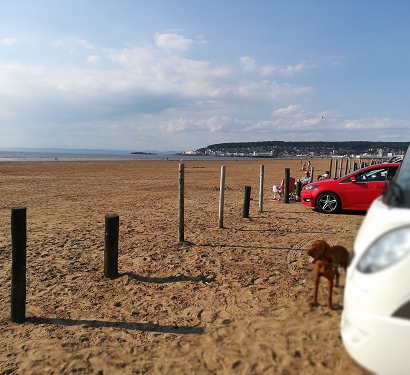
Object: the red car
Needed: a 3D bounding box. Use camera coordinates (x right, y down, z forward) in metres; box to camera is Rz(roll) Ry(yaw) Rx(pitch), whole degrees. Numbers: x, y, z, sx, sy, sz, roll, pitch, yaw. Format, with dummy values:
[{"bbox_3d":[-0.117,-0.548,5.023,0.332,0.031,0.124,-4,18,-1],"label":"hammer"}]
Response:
[{"bbox_3d":[5.119,0.026,11.001,4.360,1.470,1.850,3,5,24],"label":"red car"}]

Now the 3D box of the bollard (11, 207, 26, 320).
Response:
[{"bbox_3d":[-1.727,0.720,3.487,0.131,1.064,0.131,1,5,0],"label":"bollard"}]

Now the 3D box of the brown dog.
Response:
[{"bbox_3d":[1.469,0.895,4.240,0.320,0.710,0.870,5,6,38],"label":"brown dog"}]

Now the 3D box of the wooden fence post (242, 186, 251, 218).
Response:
[{"bbox_3d":[1.103,0.384,9.744,0.154,0.804,0.154,1,5,0],"label":"wooden fence post"}]

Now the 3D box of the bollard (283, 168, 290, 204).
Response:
[{"bbox_3d":[2.861,-0.057,13.039,0.166,1.202,0.166,1,5,0],"label":"bollard"}]

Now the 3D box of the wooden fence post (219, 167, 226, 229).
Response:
[{"bbox_3d":[0.388,0.214,8.238,0.098,1.349,0.098,1,5,0],"label":"wooden fence post"}]

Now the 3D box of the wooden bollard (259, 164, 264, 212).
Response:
[{"bbox_3d":[1.622,0.043,10.684,0.105,1.336,0.105,1,5,0],"label":"wooden bollard"}]

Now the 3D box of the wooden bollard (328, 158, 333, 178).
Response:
[{"bbox_3d":[6.239,-0.620,18.637,0.110,1.450,0.110,1,5,0],"label":"wooden bollard"}]

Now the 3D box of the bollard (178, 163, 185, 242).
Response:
[{"bbox_3d":[-0.417,0.281,6.854,0.089,1.410,0.089,1,5,0],"label":"bollard"}]

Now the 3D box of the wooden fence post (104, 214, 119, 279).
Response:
[{"bbox_3d":[-1.194,0.762,4.832,0.172,0.791,0.172,1,5,0],"label":"wooden fence post"}]

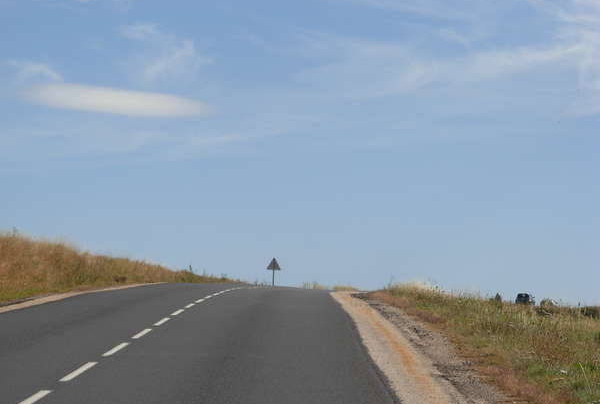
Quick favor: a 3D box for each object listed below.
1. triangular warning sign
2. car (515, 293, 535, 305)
[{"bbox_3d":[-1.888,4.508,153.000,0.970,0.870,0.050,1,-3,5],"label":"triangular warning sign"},{"bbox_3d":[25.616,11.123,240.000,1.690,1.440,3.950,1,-3,14],"label":"car"}]

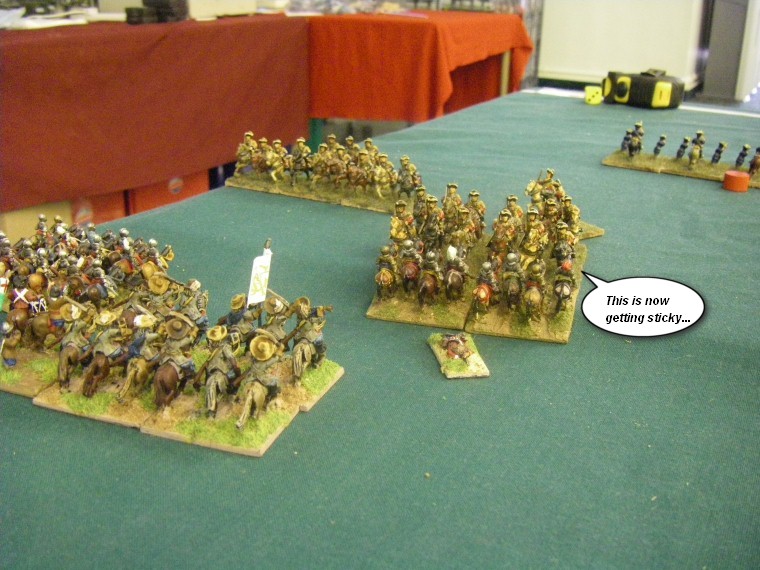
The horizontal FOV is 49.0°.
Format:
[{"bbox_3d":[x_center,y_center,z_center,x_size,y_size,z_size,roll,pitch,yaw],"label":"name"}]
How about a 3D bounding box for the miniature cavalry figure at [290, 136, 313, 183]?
[{"bbox_3d":[-0.049,-0.075,0.506,0.011,0.026,0.025,11,24,24],"label":"miniature cavalry figure"}]

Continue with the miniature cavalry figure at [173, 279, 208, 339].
[{"bbox_3d":[-0.065,0.010,0.297,0.013,0.025,0.025,8,23,18],"label":"miniature cavalry figure"}]

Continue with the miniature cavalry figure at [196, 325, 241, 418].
[{"bbox_3d":[-0.049,0.025,0.261,0.013,0.025,0.025,5,22,10],"label":"miniature cavalry figure"}]

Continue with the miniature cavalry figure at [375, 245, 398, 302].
[{"bbox_3d":[0.004,-0.008,0.348,0.011,0.021,0.025,7,23,15],"label":"miniature cavalry figure"}]

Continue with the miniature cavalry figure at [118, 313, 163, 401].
[{"bbox_3d":[-0.075,0.021,0.269,0.013,0.025,0.025,10,24,21],"label":"miniature cavalry figure"}]

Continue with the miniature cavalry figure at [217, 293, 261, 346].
[{"bbox_3d":[-0.046,0.014,0.287,0.013,0.025,0.025,8,23,18],"label":"miniature cavalry figure"}]

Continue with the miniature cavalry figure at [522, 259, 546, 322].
[{"bbox_3d":[0.062,0.000,0.331,0.011,0.021,0.025,7,23,15],"label":"miniature cavalry figure"}]

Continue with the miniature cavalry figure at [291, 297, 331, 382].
[{"bbox_3d":[-0.023,0.016,0.282,0.013,0.025,0.025,6,23,13],"label":"miniature cavalry figure"}]

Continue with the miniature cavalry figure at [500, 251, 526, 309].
[{"bbox_3d":[0.055,-0.004,0.340,0.011,0.021,0.025,6,23,13],"label":"miniature cavalry figure"}]

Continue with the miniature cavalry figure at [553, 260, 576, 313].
[{"bbox_3d":[0.074,-0.002,0.336,0.011,0.021,0.025,7,23,15],"label":"miniature cavalry figure"}]

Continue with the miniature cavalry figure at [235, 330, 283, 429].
[{"bbox_3d":[-0.036,0.027,0.255,0.013,0.025,0.025,8,23,18],"label":"miniature cavalry figure"}]

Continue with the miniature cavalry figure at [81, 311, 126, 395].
[{"bbox_3d":[-0.087,0.020,0.272,0.013,0.025,0.025,8,23,18],"label":"miniature cavalry figure"}]

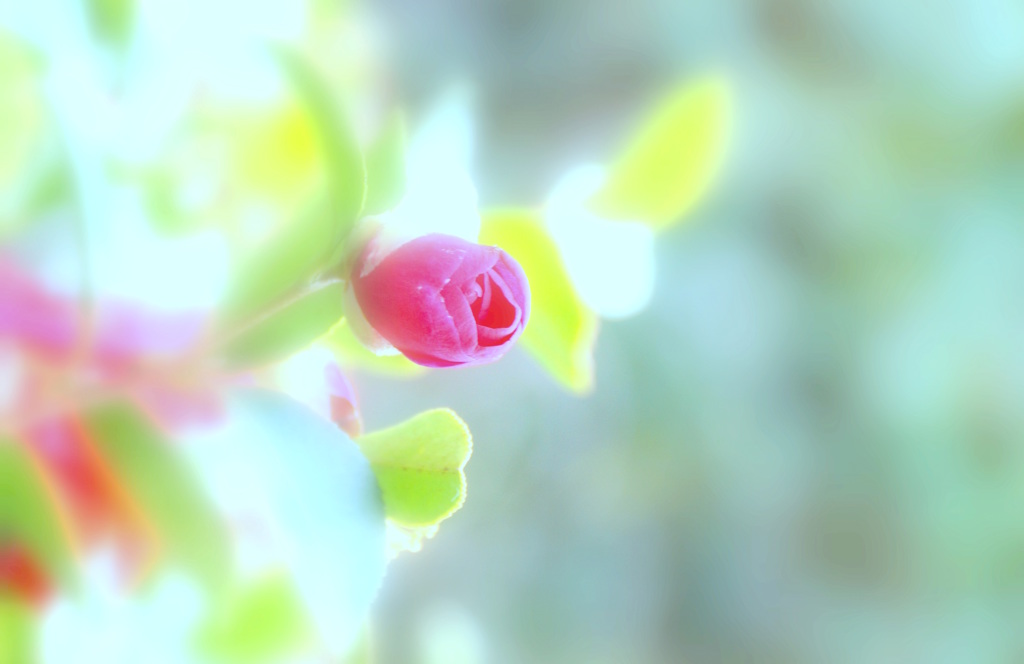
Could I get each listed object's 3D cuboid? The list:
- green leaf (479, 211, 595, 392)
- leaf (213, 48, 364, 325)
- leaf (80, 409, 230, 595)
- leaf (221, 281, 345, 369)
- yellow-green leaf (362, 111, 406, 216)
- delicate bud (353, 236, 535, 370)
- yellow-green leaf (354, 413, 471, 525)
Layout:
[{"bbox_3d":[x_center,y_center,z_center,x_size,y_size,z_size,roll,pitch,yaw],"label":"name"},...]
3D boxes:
[{"bbox_3d":[0.004,-0.005,1.530,0.018,0.036,0.008,-27,0,-10],"label":"green leaf"},{"bbox_3d":[-0.040,-0.025,1.510,0.026,0.049,0.016,0,0,-27],"label":"leaf"},{"bbox_3d":[-0.065,0.030,1.560,0.017,0.040,0.010,-34,0,-9],"label":"leaf"},{"bbox_3d":[-0.041,-0.001,1.510,0.025,0.011,0.009,-23,-6,-5],"label":"leaf"},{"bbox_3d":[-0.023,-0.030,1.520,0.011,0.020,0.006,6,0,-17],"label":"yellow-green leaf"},{"bbox_3d":[-0.013,-0.006,1.500,0.033,0.023,0.023,6,0,36],"label":"delicate bud"},{"bbox_3d":[-0.018,0.024,1.500,0.025,0.021,0.008,0,0,-19],"label":"yellow-green leaf"}]

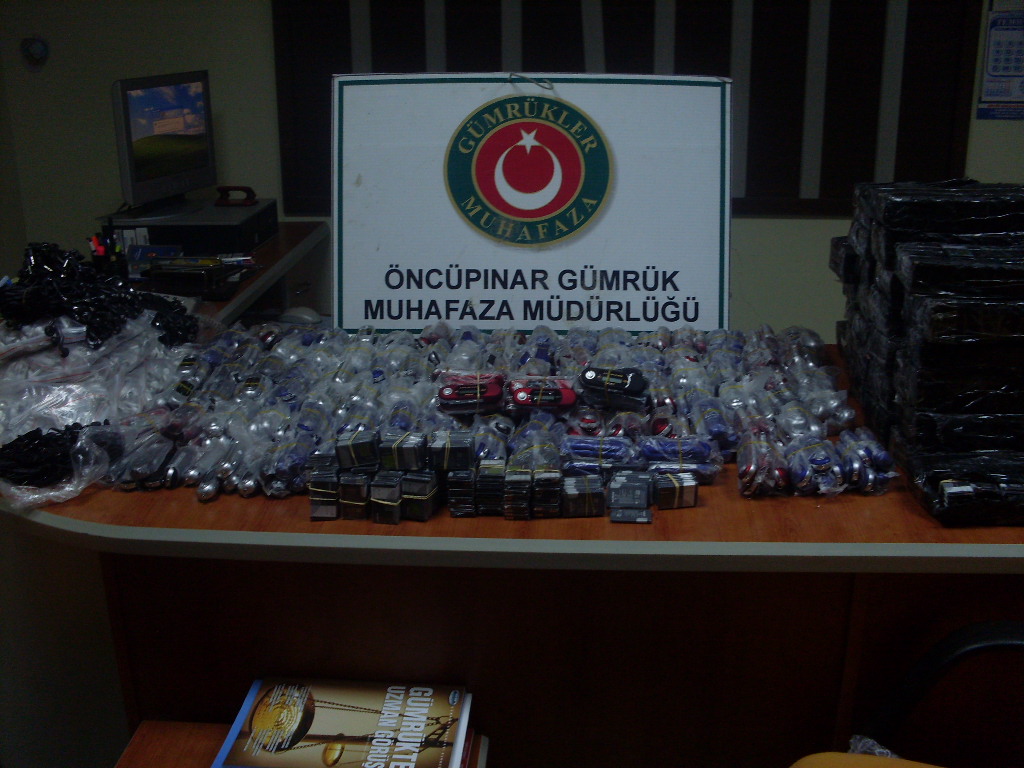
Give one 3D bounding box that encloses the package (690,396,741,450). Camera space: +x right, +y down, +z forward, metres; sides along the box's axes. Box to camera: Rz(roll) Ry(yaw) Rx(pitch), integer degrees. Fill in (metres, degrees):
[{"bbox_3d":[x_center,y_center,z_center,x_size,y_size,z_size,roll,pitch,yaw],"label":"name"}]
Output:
[{"bbox_3d":[0.302,0.060,1.689,0.066,0.048,0.090,0,18,0],"label":"package"}]

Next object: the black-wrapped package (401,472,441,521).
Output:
[{"bbox_3d":[-0.121,0.145,1.476,0.035,0.053,0.052,3,18,11],"label":"black-wrapped package"}]

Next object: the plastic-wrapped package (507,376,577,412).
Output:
[{"bbox_3d":[0.044,0.014,1.686,0.100,0.040,0.053,0,18,0],"label":"plastic-wrapped package"}]

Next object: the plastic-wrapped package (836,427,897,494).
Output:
[{"bbox_3d":[0.472,0.101,1.502,0.062,0.058,0.095,3,16,11],"label":"plastic-wrapped package"}]

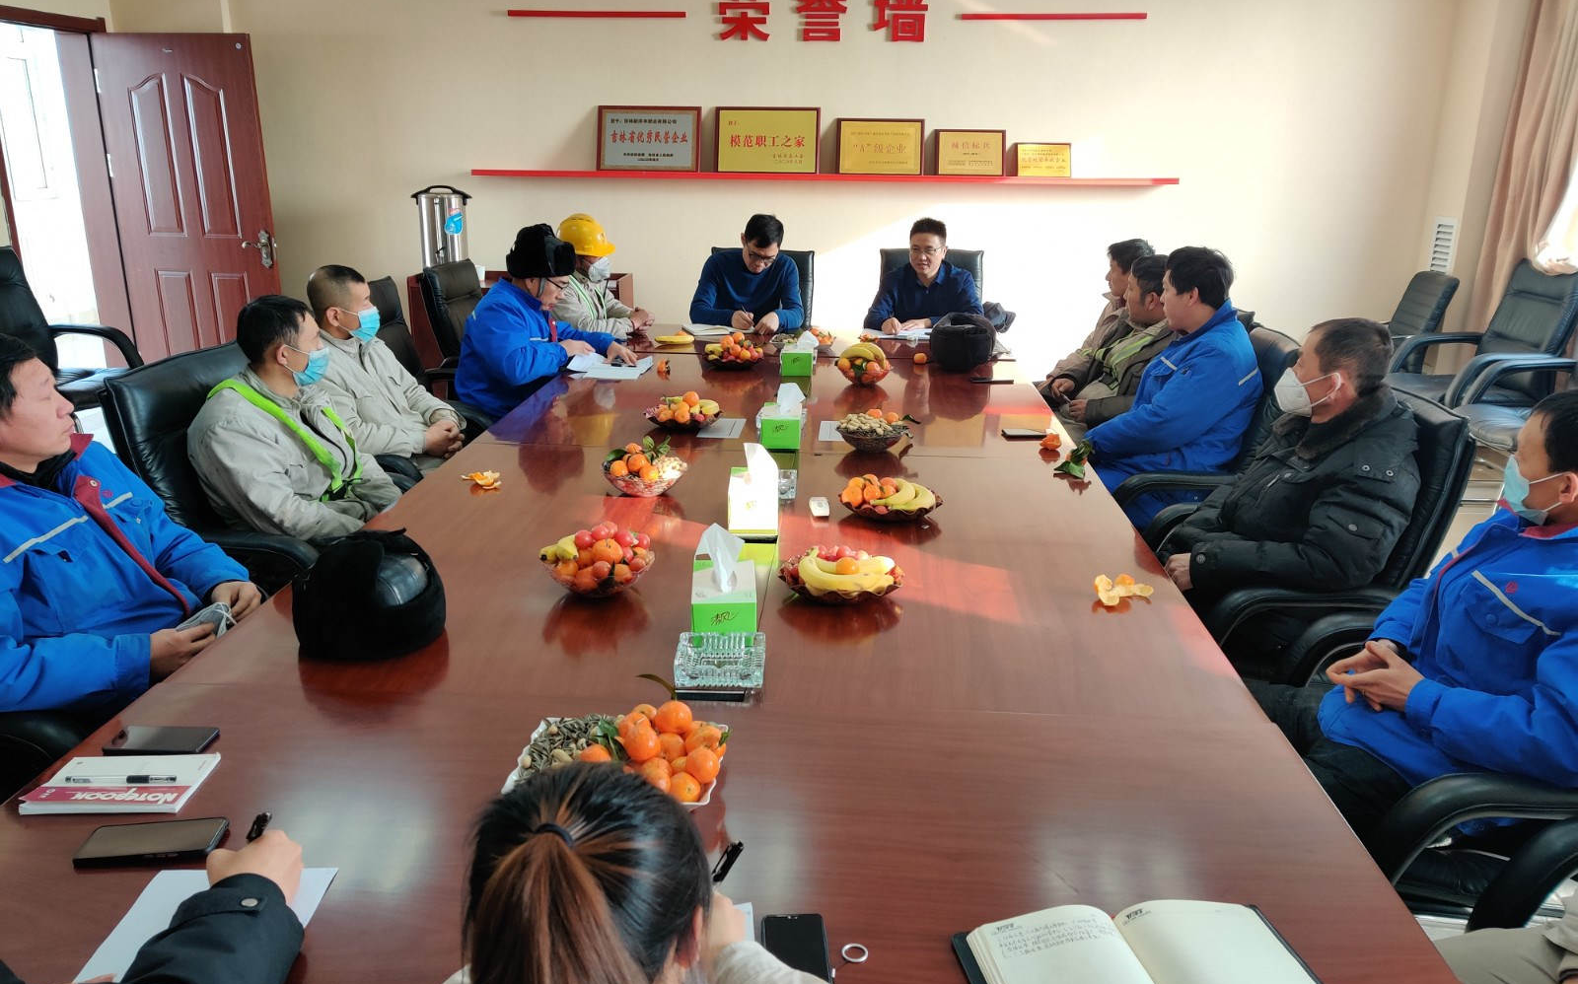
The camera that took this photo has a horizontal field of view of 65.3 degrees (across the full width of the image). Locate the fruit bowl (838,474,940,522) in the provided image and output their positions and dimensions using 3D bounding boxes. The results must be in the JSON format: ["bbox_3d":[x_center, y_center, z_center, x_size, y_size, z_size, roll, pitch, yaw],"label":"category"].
[{"bbox_3d":[0.244,0.008,2.995,0.245,0.097,0.245,1,17,3],"label":"fruit bowl"}]

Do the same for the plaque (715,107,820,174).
[{"bbox_3d":[-0.110,-1.866,6.556,0.557,0.342,0.030,1,6,3],"label":"plaque"}]

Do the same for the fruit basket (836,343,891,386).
[{"bbox_3d":[0.286,-0.481,4.639,0.203,0.136,0.203,2,16,3],"label":"fruit basket"}]

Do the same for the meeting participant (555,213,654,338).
[{"bbox_3d":[-0.954,-0.613,5.612,0.760,1.285,0.550,8,18,23],"label":"meeting participant"}]

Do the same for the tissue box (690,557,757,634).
[{"bbox_3d":[-0.120,0.205,2.279,0.112,0.086,0.222,0,16,-3],"label":"tissue box"}]

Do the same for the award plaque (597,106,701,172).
[{"bbox_3d":[-0.760,-1.929,6.734,0.566,0.342,0.025,1,9,3],"label":"award plaque"}]

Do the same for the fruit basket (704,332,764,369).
[{"bbox_3d":[-0.216,-0.561,4.845,0.243,0.135,0.243,1,17,3],"label":"fruit basket"}]

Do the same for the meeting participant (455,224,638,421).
[{"bbox_3d":[-0.981,-0.349,4.731,0.800,1.300,0.620,2,16,3],"label":"meeting participant"}]

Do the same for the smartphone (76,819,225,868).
[{"bbox_3d":[-0.822,0.451,1.589,0.160,0.009,0.077,-2,16,-9],"label":"smartphone"}]

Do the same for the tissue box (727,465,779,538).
[{"bbox_3d":[-0.080,0.026,2.945,0.115,0.088,0.230,0,16,0],"label":"tissue box"}]

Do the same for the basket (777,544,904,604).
[{"bbox_3d":[0.104,0.159,2.485,0.256,0.096,0.256,0,16,0],"label":"basket"}]

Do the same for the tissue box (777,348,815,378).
[{"bbox_3d":[0.038,-0.509,4.748,0.112,0.086,0.222,2,16,3],"label":"tissue box"}]

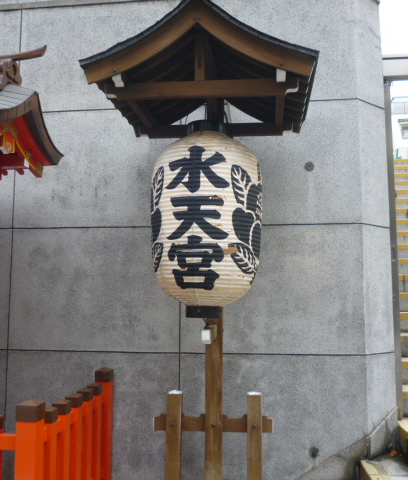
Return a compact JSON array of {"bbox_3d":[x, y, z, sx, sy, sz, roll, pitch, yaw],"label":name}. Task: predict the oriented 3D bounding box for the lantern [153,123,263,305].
[{"bbox_3d":[0.014,-0.096,2.475,0.525,0.900,0.525,-1,-6,7],"label":"lantern"}]

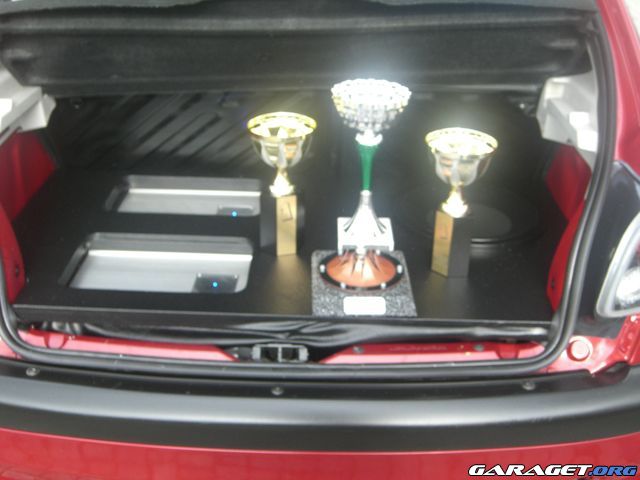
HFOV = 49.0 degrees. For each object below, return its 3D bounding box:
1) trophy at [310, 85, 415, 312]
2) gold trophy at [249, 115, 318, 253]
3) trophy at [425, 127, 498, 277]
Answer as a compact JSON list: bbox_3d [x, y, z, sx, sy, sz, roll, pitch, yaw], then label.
[{"bbox_3d":[0.079,-0.071,1.231,0.178,0.385,0.170,0,28,-1],"label":"trophy"},{"bbox_3d":[-0.075,-0.104,1.409,0.132,0.267,0.132,-6,29,-13],"label":"gold trophy"},{"bbox_3d":[0.257,-0.061,1.339,0.132,0.268,0.132,22,35,34],"label":"trophy"}]

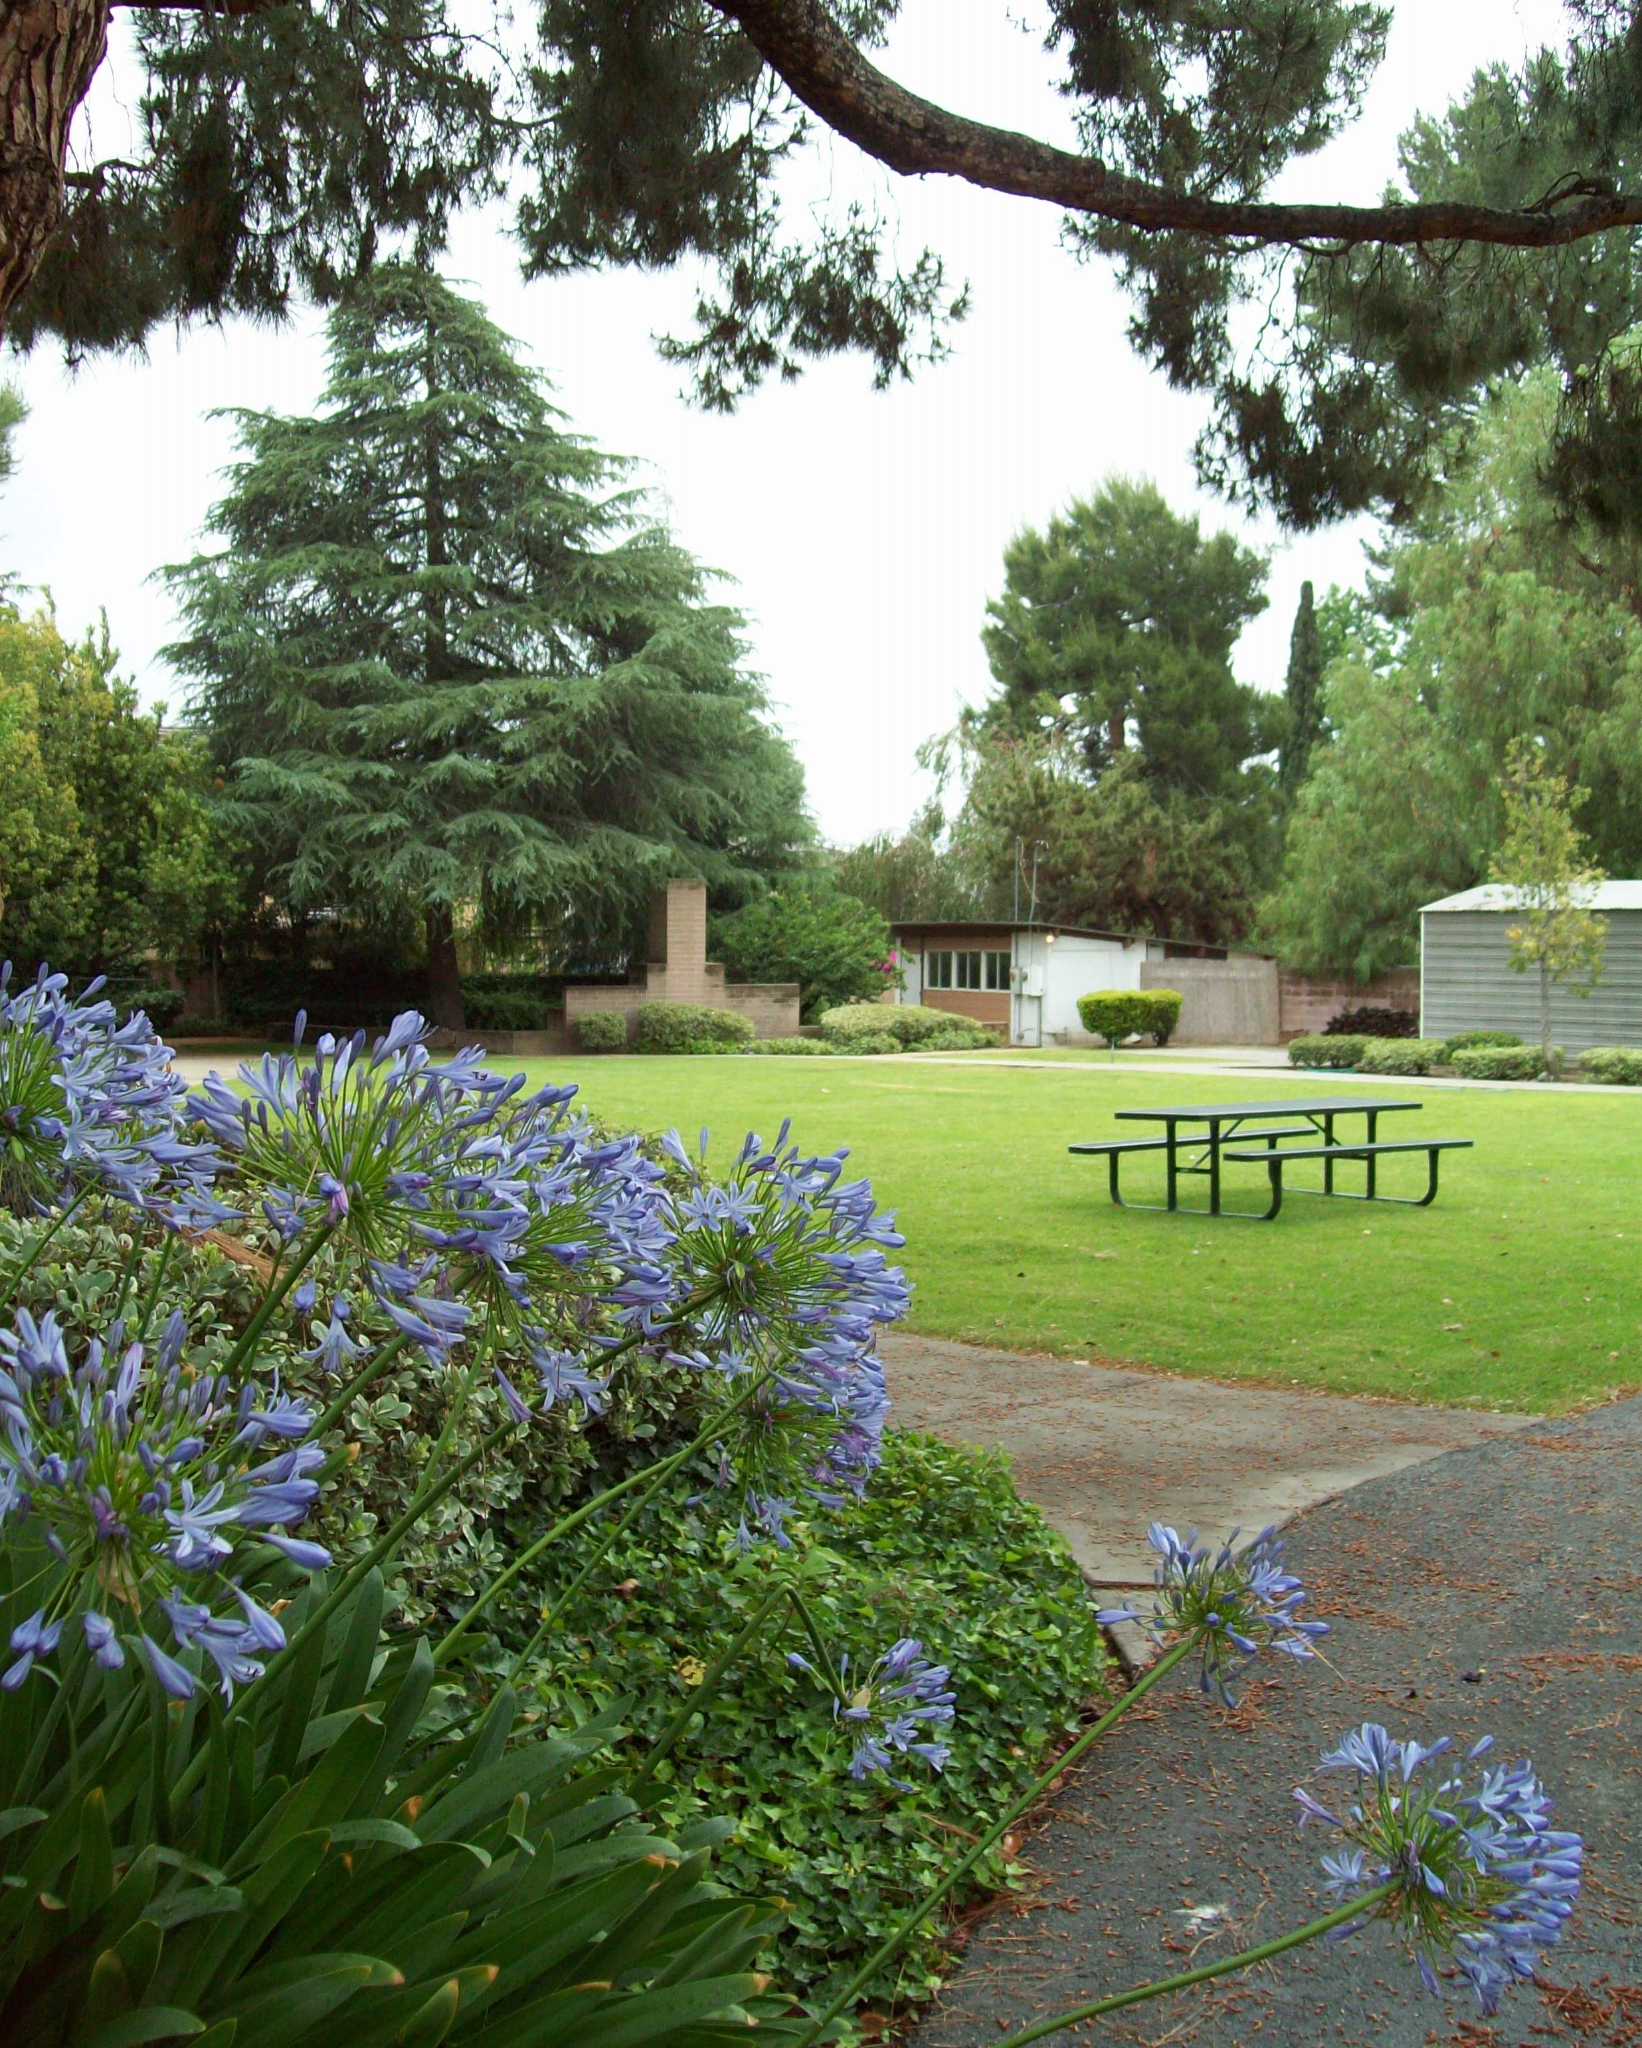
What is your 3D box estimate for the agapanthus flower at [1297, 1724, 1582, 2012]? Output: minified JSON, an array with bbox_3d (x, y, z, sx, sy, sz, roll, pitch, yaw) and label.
[{"bbox_3d":[0.557,0.759,2.050,0.250,0.255,0.255,-21,0,0],"label":"agapanthus flower"}]

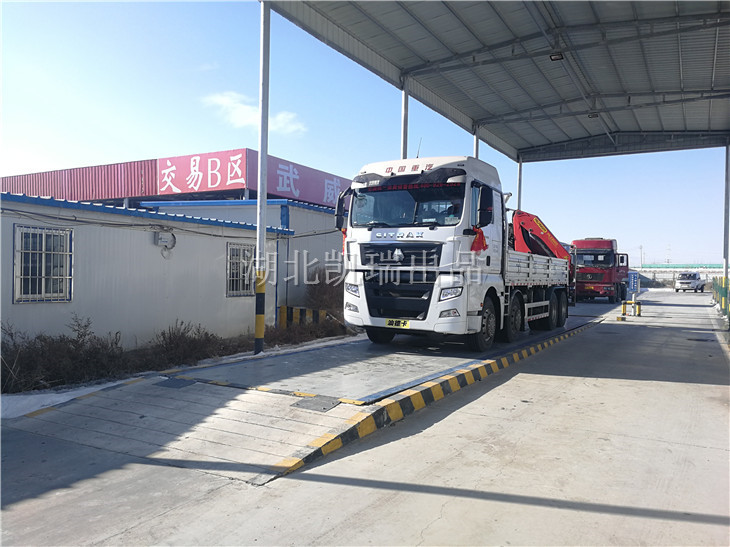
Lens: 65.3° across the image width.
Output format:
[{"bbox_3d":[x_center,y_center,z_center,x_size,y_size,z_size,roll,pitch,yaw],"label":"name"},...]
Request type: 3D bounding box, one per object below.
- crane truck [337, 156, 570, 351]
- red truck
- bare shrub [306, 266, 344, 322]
[{"bbox_3d":[3.067,-0.320,14.389,2.650,3.700,9.800,1,0,31],"label":"crane truck"},{"bbox_3d":[13.188,-0.100,31.986,2.550,3.400,6.800,1,0,30],"label":"red truck"},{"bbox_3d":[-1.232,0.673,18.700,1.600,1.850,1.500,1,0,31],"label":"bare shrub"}]

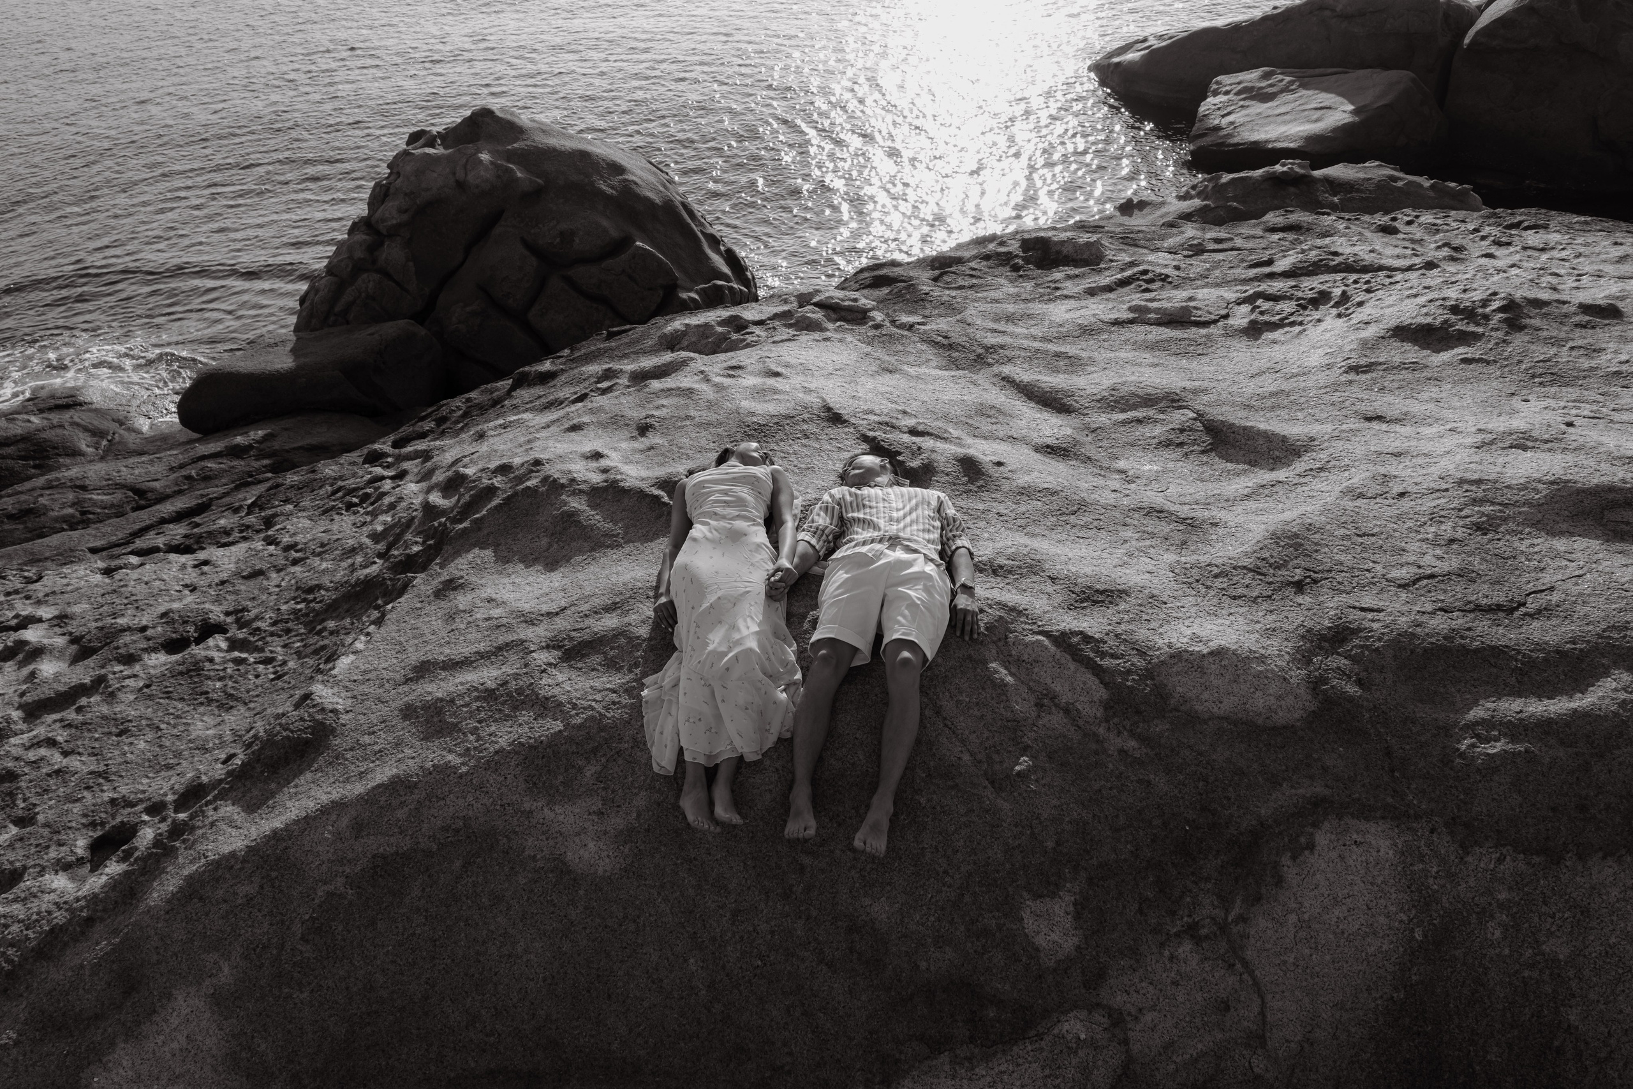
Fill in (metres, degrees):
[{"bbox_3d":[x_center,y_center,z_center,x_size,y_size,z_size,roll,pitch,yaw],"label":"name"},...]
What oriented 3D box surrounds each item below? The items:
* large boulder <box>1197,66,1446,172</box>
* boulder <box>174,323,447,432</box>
[{"bbox_3d":[6.950,-5.851,14.947,3.100,1.250,1.900,2,35,3],"label":"large boulder"},{"bbox_3d":[-3.700,-1.365,8.139,1.850,0.680,0.950,-7,36,-10],"label":"boulder"}]

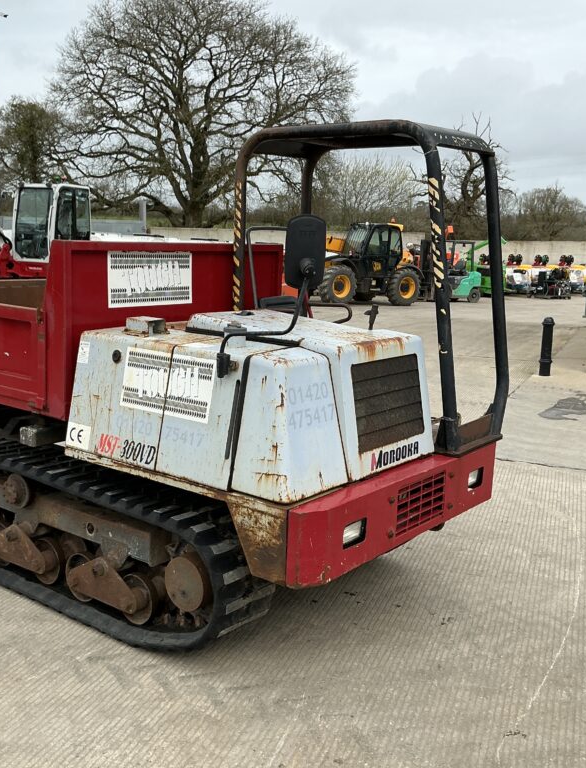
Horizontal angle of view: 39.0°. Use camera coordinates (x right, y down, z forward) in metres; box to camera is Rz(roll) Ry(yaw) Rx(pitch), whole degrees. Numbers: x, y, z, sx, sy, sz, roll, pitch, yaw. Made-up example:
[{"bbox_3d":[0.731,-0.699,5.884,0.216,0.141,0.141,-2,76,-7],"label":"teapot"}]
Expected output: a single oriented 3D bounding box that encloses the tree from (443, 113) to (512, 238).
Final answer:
[{"bbox_3d":[10.576,-11.097,48.000,4.700,9.270,4.700,2,10,0],"label":"tree"}]

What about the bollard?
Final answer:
[{"bbox_3d":[2.996,-0.440,9.738,0.150,0.700,0.150,2,10,0],"label":"bollard"}]

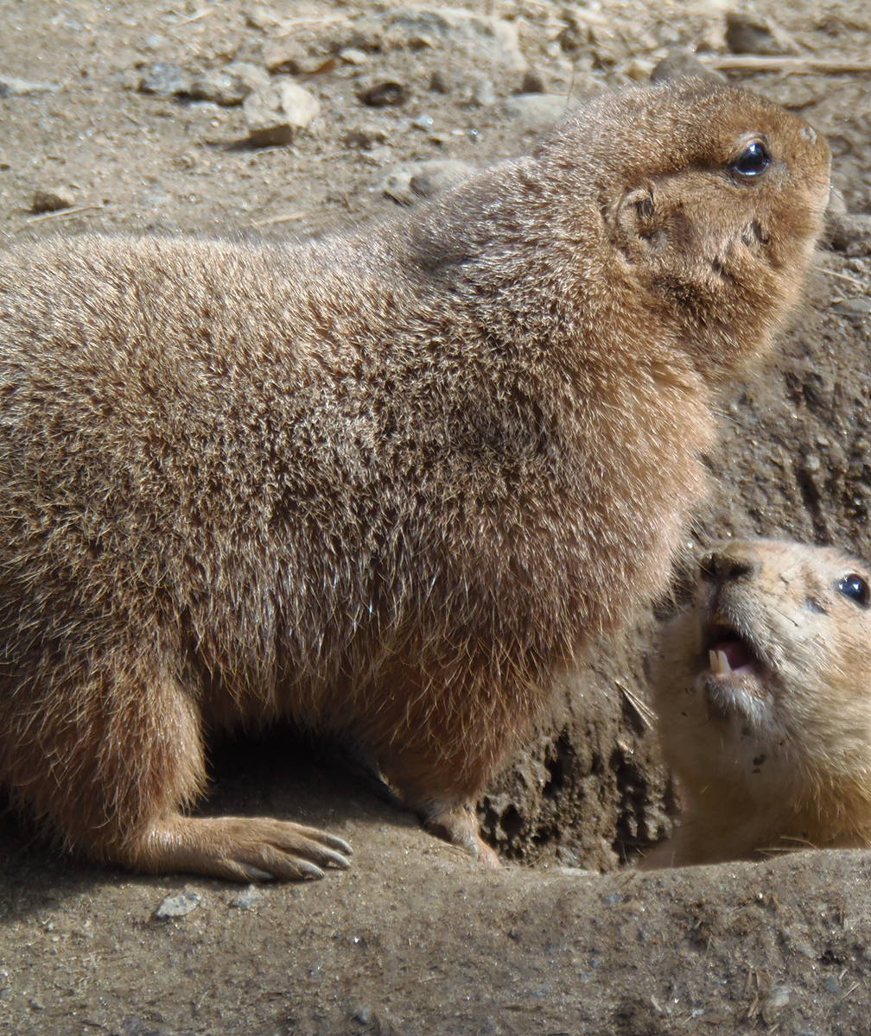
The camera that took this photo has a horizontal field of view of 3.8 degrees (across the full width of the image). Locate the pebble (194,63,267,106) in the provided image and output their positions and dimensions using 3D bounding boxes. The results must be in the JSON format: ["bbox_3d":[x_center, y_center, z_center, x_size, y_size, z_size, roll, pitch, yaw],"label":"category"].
[{"bbox_3d":[-0.063,-0.134,4.000,0.023,0.011,0.017,0,21,0],"label":"pebble"}]

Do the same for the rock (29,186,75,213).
[{"bbox_3d":[-0.116,-0.097,3.956,0.014,0.006,0.011,0,22,0],"label":"rock"}]

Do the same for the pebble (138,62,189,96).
[{"bbox_3d":[-0.084,-0.136,4.040,0.017,0.009,0.014,0,22,0],"label":"pebble"}]

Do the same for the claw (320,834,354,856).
[{"bbox_3d":[-0.026,0.088,3.500,0.010,0.004,0.004,20,22,1],"label":"claw"}]

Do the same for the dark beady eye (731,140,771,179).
[{"bbox_3d":[0.086,-0.099,3.570,0.011,0.010,0.007,-8,23,-19],"label":"dark beady eye"}]

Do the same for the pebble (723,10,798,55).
[{"bbox_3d":[0.102,-0.151,4.060,0.024,0.012,0.018,0,21,0],"label":"pebble"}]

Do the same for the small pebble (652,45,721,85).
[{"bbox_3d":[0.078,-0.140,4.044,0.022,0.011,0.018,0,22,0],"label":"small pebble"}]

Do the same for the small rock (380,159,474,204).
[{"bbox_3d":[-0.002,-0.101,3.900,0.028,0.010,0.021,0,21,0],"label":"small rock"}]

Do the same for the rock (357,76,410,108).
[{"bbox_3d":[-0.016,-0.132,4.032,0.016,0.007,0.013,0,22,0],"label":"rock"}]

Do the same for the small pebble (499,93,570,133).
[{"bbox_3d":[0.032,-0.123,3.960,0.024,0.010,0.018,0,21,0],"label":"small pebble"}]

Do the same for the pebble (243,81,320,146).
[{"bbox_3d":[-0.048,-0.125,4.005,0.024,0.017,0.019,0,22,0],"label":"pebble"}]

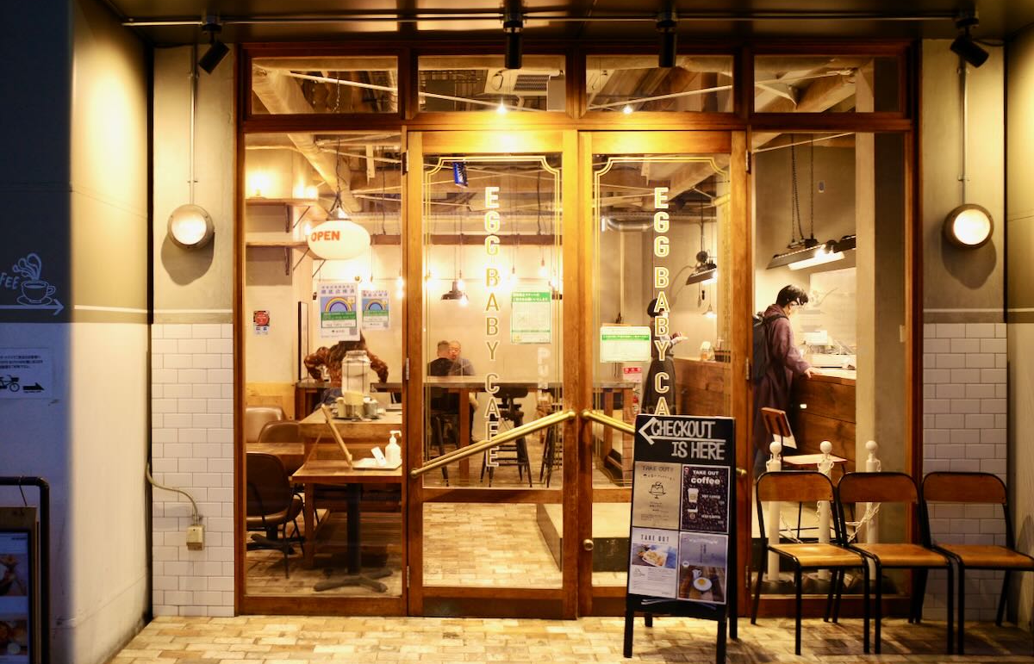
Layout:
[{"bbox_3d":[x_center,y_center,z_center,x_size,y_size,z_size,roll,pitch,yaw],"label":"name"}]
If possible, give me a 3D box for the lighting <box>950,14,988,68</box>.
[{"bbox_3d":[2.142,-1.379,3.810,0.180,0.255,0.100,0,0,1],"label":"lighting"}]

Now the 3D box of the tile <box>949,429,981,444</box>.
[{"bbox_3d":[2.308,0.537,4.138,0.150,0.075,0.010,0,0,1],"label":"tile"}]

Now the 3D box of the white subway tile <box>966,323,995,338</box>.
[{"bbox_3d":[2.394,-0.007,4.160,0.150,0.075,0.010,0,0,1],"label":"white subway tile"}]

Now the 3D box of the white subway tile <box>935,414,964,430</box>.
[{"bbox_3d":[2.243,0.462,4.173,0.150,0.074,0.010,0,0,1],"label":"white subway tile"}]

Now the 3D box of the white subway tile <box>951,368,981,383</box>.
[{"bbox_3d":[2.319,0.226,4.165,0.150,0.075,0.010,0,1,1],"label":"white subway tile"}]

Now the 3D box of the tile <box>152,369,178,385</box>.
[{"bbox_3d":[-1.845,0.231,4.224,0.131,0.075,0.010,0,0,1],"label":"tile"}]

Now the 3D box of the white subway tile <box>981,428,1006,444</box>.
[{"bbox_3d":[2.451,0.536,4.141,0.135,0.076,0.009,0,1,1],"label":"white subway tile"}]

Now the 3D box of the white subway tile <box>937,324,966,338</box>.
[{"bbox_3d":[2.234,-0.005,4.139,0.150,0.075,0.010,0,0,1],"label":"white subway tile"}]

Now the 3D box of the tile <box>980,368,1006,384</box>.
[{"bbox_3d":[2.465,0.226,4.163,0.136,0.075,0.010,0,1,1],"label":"tile"}]

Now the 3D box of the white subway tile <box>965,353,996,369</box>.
[{"bbox_3d":[2.394,0.148,4.161,0.150,0.075,0.010,0,0,1],"label":"white subway tile"}]

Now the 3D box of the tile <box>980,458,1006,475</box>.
[{"bbox_3d":[2.469,0.695,4.172,0.137,0.076,0.010,0,0,1],"label":"tile"}]

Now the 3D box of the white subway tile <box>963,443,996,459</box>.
[{"bbox_3d":[2.400,0.617,4.172,0.151,0.074,0.010,0,0,1],"label":"white subway tile"}]

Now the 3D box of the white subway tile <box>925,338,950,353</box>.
[{"bbox_3d":[2.171,0.070,4.166,0.138,0.075,0.010,0,1,1],"label":"white subway tile"}]

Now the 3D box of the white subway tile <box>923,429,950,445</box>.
[{"bbox_3d":[2.177,0.539,4.175,0.133,0.076,0.010,0,0,1],"label":"white subway tile"}]

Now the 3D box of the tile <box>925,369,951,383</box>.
[{"bbox_3d":[2.162,0.228,4.140,0.143,0.075,0.010,0,0,1],"label":"tile"}]

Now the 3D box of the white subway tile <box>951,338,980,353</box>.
[{"bbox_3d":[2.318,0.071,4.162,0.150,0.075,0.010,0,0,1],"label":"white subway tile"}]

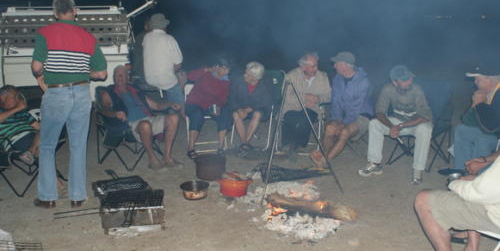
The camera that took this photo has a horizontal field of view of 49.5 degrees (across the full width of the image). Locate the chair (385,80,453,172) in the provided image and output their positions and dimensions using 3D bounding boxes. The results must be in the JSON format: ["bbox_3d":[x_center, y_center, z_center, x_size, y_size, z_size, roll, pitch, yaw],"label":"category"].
[{"bbox_3d":[1.860,-0.021,6.056,0.700,0.900,0.600,10,15,41],"label":"chair"}]

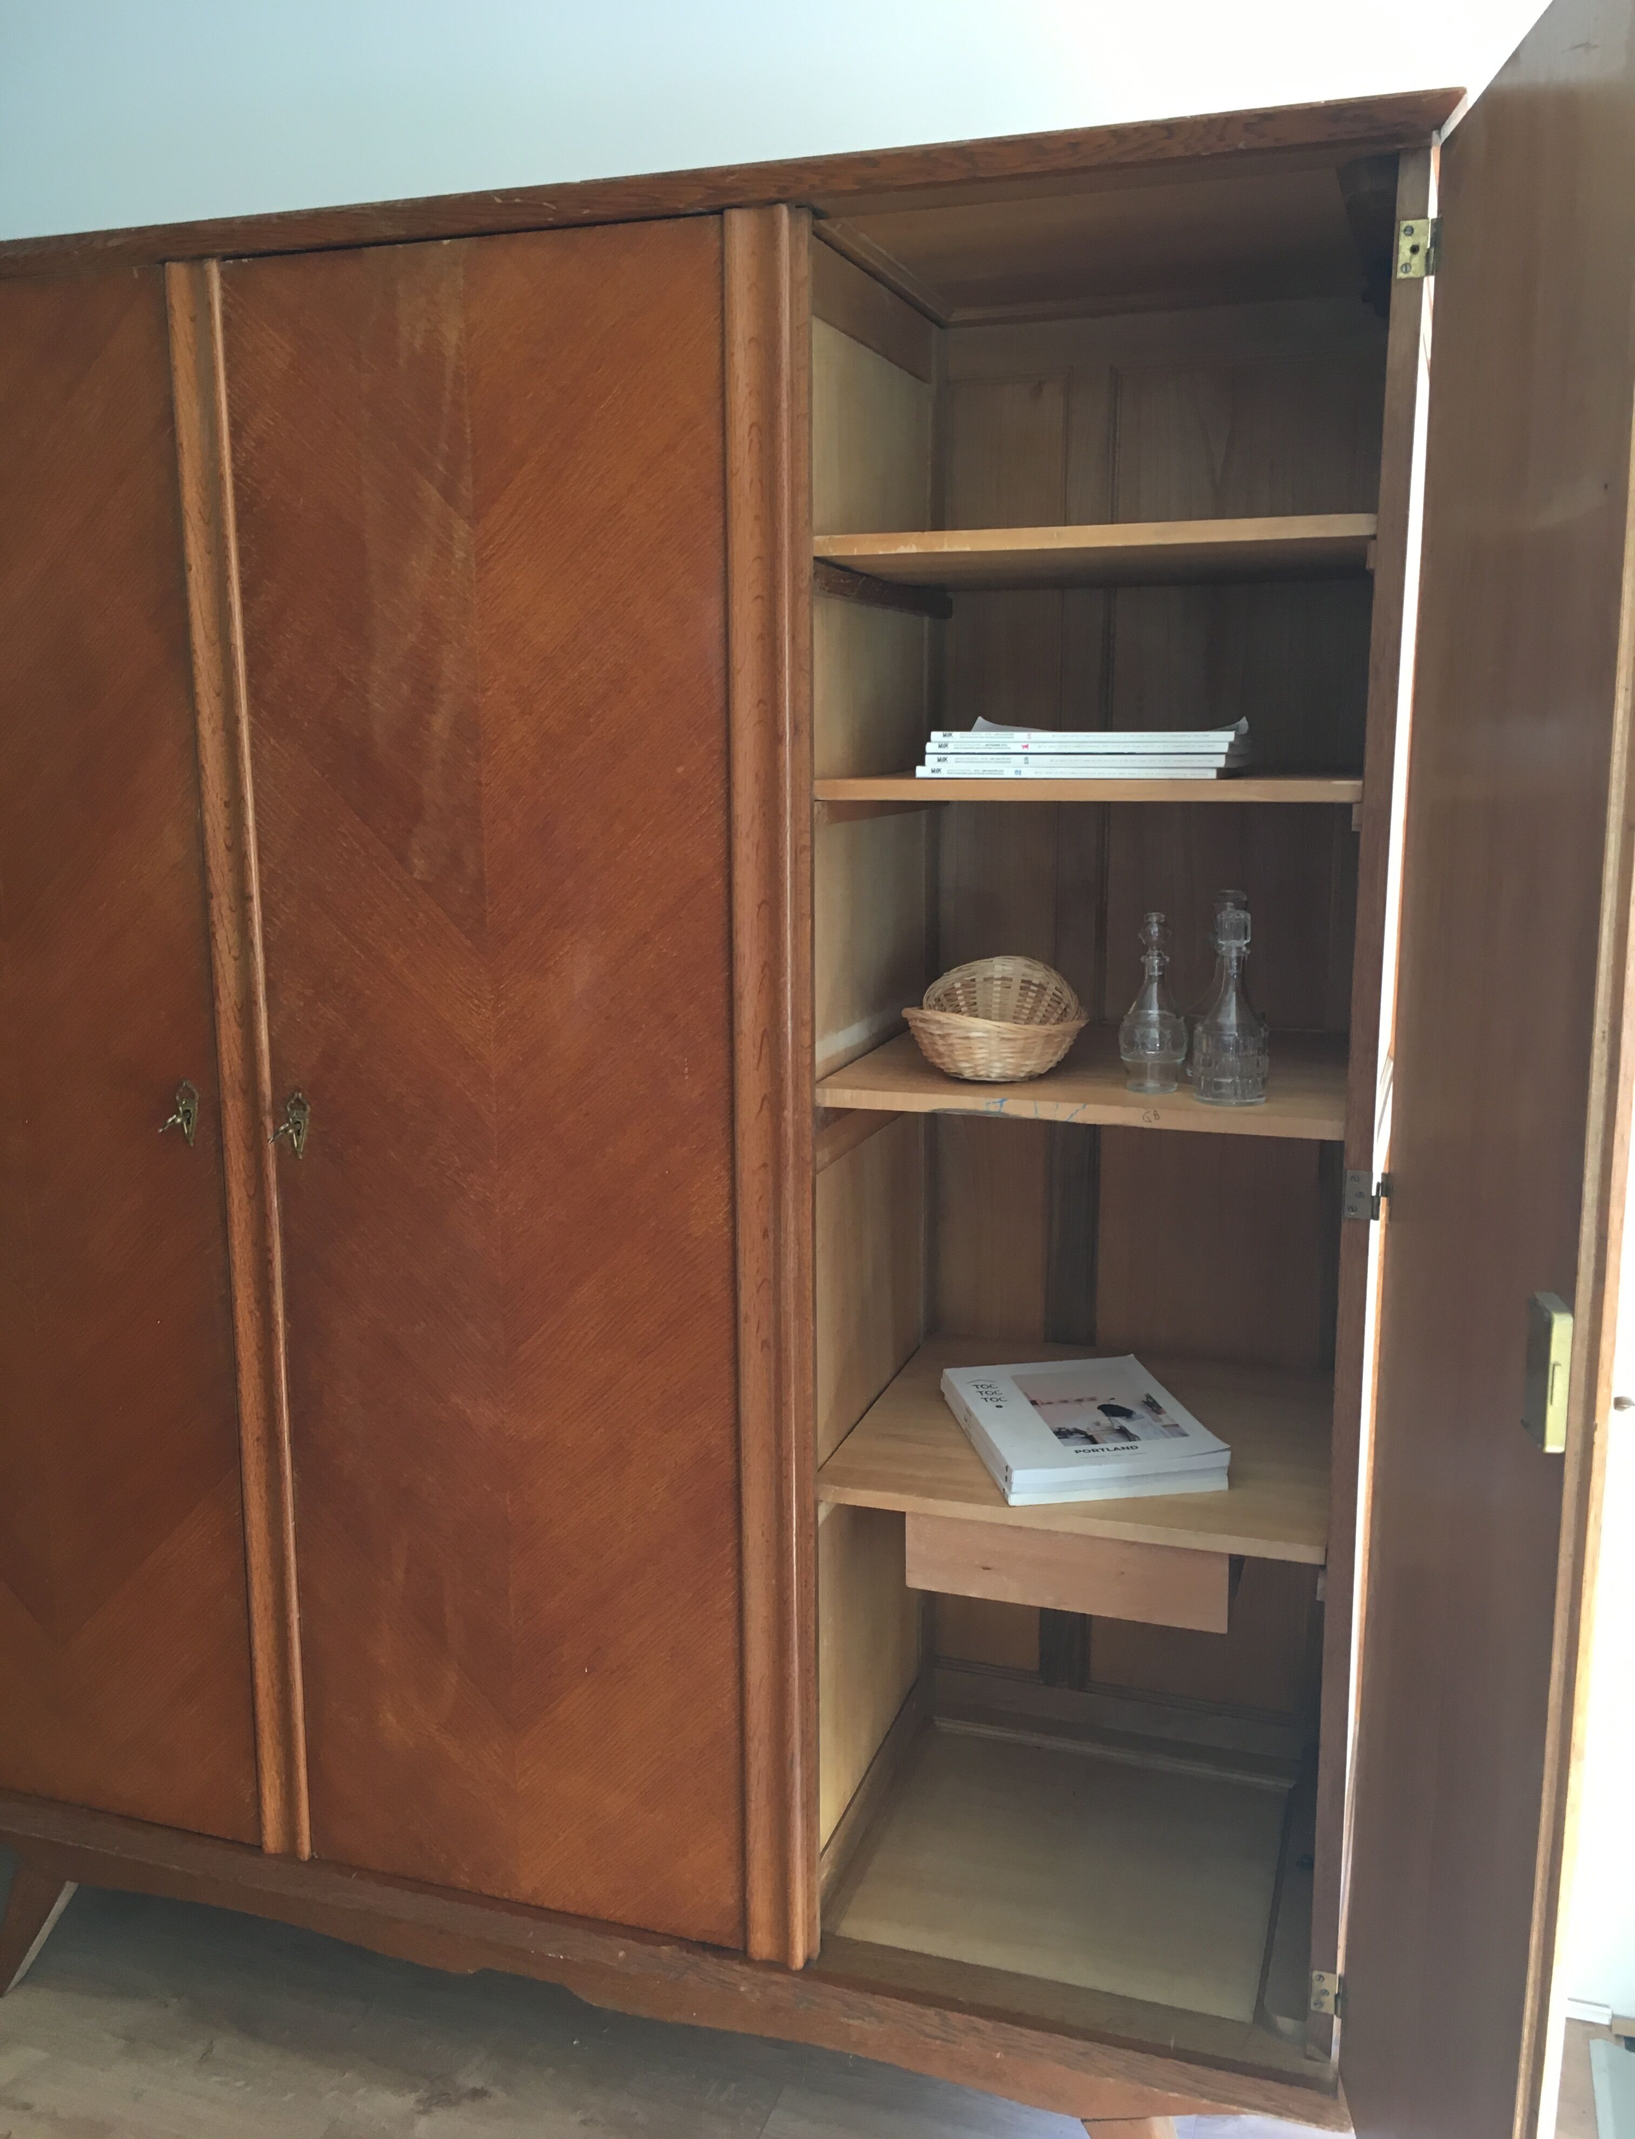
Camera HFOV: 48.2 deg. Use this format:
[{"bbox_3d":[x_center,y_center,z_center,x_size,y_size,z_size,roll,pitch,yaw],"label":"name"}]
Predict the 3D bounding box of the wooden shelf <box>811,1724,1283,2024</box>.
[{"bbox_3d":[0.303,0.930,2.145,0.479,0.018,0.461,3,11,18],"label":"wooden shelf"}]

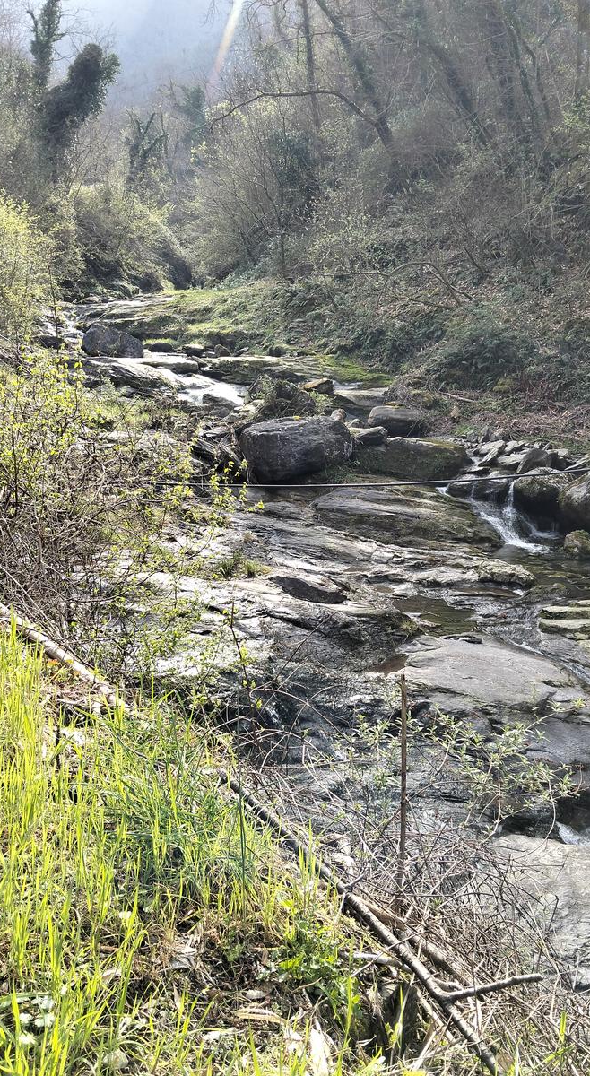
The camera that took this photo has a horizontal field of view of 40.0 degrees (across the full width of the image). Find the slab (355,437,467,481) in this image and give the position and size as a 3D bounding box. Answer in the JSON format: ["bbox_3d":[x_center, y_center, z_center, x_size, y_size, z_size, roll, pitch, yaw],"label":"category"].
[{"bbox_3d":[1.937,-1.350,13.800,1.858,0.590,1.100,0,15,0],"label":"slab"}]

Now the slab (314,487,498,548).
[{"bbox_3d":[1.591,-0.336,12.000,2.550,0.700,1.500,-2,15,-8],"label":"slab"}]

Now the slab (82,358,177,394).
[{"bbox_3d":[-4.156,-4.140,20.500,1.960,0.816,1.500,4,16,14],"label":"slab"}]

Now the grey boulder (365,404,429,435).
[{"bbox_3d":[2.248,-2.574,17.600,1.300,0.670,1.000,1,11,7],"label":"grey boulder"}]

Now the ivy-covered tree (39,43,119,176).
[{"bbox_3d":[-10.354,-20.419,39.000,3.500,6.000,3.200,-4,16,-14],"label":"ivy-covered tree"}]

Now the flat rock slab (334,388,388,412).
[{"bbox_3d":[1.468,-3.139,18.300,1.223,0.435,1.200,0,15,0],"label":"flat rock slab"}]

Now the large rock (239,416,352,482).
[{"bbox_3d":[-0.013,-1.511,13.600,1.772,0.924,1.350,-3,15,-10],"label":"large rock"}]

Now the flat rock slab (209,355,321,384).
[{"bbox_3d":[-0.752,-4.439,21.300,2.949,0.664,2.000,0,15,0],"label":"flat rock slab"}]

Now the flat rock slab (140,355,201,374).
[{"bbox_3d":[-3.377,-4.745,22.000,1.563,0.498,1.100,0,15,0],"label":"flat rock slab"}]

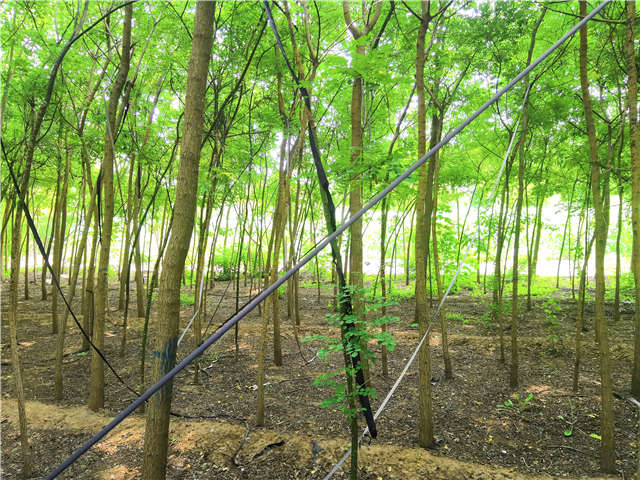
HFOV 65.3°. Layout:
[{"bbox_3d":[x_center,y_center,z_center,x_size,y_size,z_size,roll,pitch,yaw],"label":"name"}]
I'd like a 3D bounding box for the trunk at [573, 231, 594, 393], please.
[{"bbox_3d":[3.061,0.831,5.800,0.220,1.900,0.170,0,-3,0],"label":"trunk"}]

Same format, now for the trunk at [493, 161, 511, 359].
[{"bbox_3d":[2.625,0.296,7.200,0.220,2.950,0.190,0,-3,0],"label":"trunk"}]

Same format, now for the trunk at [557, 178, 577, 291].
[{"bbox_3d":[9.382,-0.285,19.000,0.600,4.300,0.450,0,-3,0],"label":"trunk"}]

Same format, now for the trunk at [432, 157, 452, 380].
[{"bbox_3d":[1.571,0.359,6.400,0.230,2.870,0.180,0,-3,0],"label":"trunk"}]

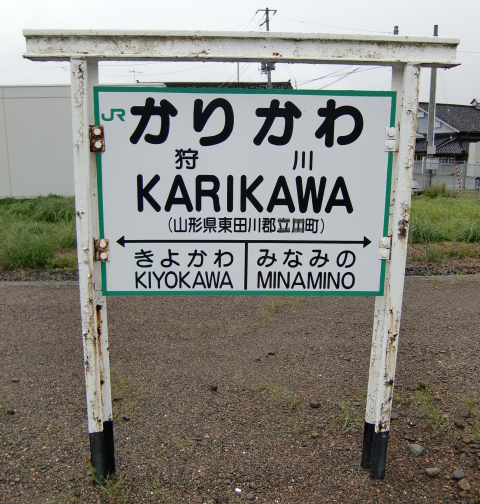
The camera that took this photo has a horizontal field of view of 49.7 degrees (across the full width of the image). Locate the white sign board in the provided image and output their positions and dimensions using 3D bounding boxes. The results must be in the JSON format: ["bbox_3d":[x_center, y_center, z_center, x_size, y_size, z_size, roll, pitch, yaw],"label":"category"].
[{"bbox_3d":[0.025,-0.227,2.118,1.200,0.850,0.040,0,12,-2],"label":"white sign board"}]

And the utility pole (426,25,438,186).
[{"bbox_3d":[9.496,-6.986,25.587,0.350,7.970,0.350,1,12,0],"label":"utility pole"}]

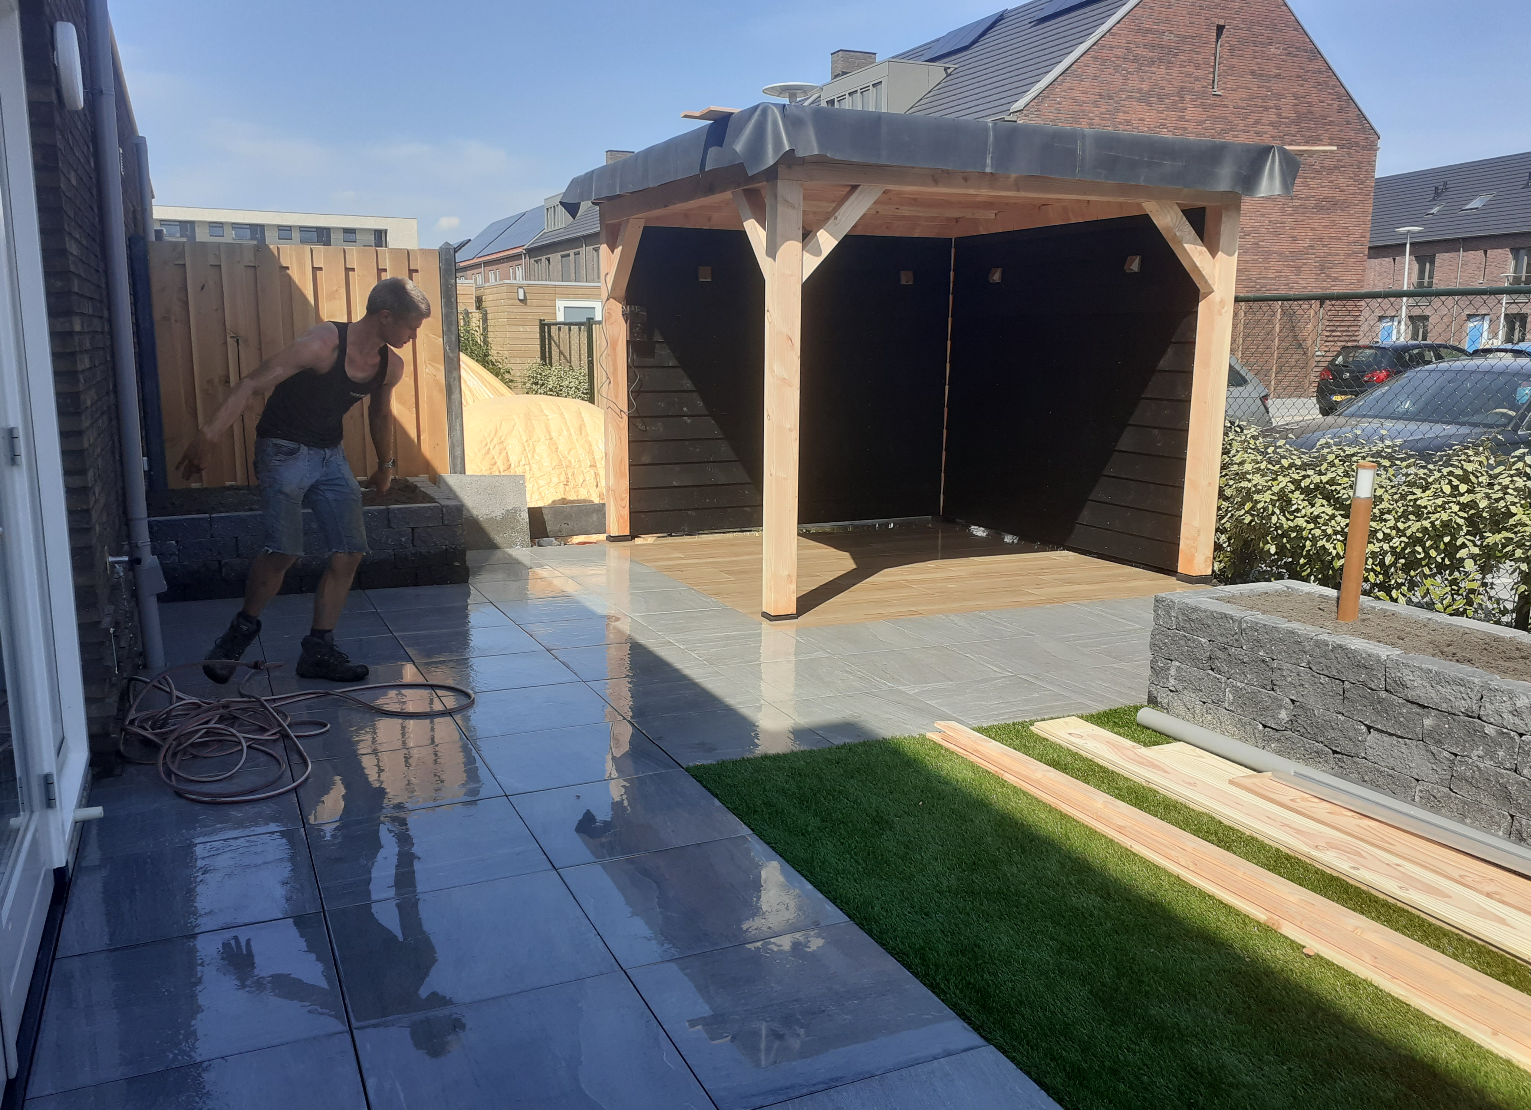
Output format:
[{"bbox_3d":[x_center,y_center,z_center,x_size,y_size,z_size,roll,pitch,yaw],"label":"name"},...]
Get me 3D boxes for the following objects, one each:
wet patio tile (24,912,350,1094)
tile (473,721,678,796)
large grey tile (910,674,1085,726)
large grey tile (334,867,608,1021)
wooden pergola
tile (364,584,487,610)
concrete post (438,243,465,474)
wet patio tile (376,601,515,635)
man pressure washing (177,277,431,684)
[{"bbox_3d":[-1.277,0.996,2.676,0.598,0.030,0.598,-4,11,-24],"label":"wet patio tile"},{"bbox_3d":[-0.689,0.727,4.252,0.598,0.030,0.598,-4,11,-24],"label":"tile"},{"bbox_3d":[0.974,0.621,5.029,0.600,0.030,0.600,-4,11,-25],"label":"large grey tile"},{"bbox_3d":[-0.730,0.955,2.926,0.598,0.030,0.598,-4,11,-24],"label":"large grey tile"},{"bbox_3d":[0.822,-1.262,8.196,3.390,2.580,3.340,-4,11,-25],"label":"wooden pergola"},{"bbox_3d":[-1.963,0.257,6.940,0.600,0.030,0.600,-4,11,-25],"label":"tile"},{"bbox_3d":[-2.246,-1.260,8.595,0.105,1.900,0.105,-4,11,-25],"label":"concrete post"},{"bbox_3d":[-1.700,0.350,6.405,0.598,0.030,0.598,-4,11,-24],"label":"wet patio tile"},{"bbox_3d":[-1.982,-0.317,5.139,0.700,1.700,0.750,8,12,35],"label":"man pressure washing"}]

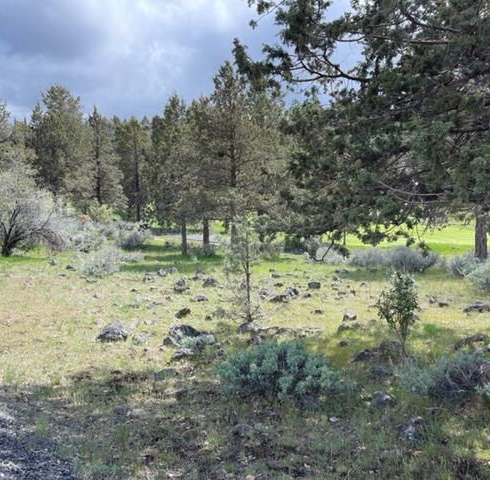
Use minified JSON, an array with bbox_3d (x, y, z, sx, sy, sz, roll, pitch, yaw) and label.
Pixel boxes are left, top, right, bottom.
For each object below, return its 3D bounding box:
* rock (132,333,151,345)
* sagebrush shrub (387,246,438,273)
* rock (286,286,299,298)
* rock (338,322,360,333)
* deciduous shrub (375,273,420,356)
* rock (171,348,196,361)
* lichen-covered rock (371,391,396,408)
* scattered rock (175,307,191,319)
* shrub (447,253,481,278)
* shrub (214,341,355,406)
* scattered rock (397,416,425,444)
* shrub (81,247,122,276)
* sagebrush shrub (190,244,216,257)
[{"bbox_3d":[-1.362,1.284,6.268,0.229,0.141,0.183,-1,3,-12],"label":"rock"},{"bbox_3d":[4.809,0.560,13.800,1.420,0.730,1.200,0,3,0],"label":"sagebrush shrub"},{"bbox_3d":[0.965,1.066,9.763,0.283,0.237,0.226,0,3,6],"label":"rock"},{"bbox_3d":[1.492,1.261,6.933,0.310,0.119,0.248,1,3,12],"label":"rock"},{"bbox_3d":[1.809,0.862,5.713,0.498,1.004,0.449,1,3,18],"label":"deciduous shrub"},{"bbox_3d":[-0.715,1.331,5.592,0.277,0.111,0.222,0,3,-7],"label":"rock"},{"bbox_3d":[1.207,1.390,4.192,0.201,0.131,0.161,1,3,16],"label":"lichen-covered rock"},{"bbox_3d":[-0.979,1.154,7.650,0.250,0.170,0.220,0,3,0],"label":"scattered rock"},{"bbox_3d":[5.942,0.687,13.026,0.838,0.691,0.754,1,3,25],"label":"shrub"},{"bbox_3d":[0.388,1.250,4.500,1.220,0.520,0.950,0,3,0],"label":"shrub"},{"bbox_3d":[1.163,1.329,3.358,0.196,0.162,0.166,0,3,0],"label":"scattered rock"},{"bbox_3d":[-3.821,0.572,12.800,1.050,0.780,0.950,0,3,0],"label":"shrub"},{"bbox_3d":[-1.680,0.412,19.000,1.028,0.439,0.925,0,3,0],"label":"sagebrush shrub"}]

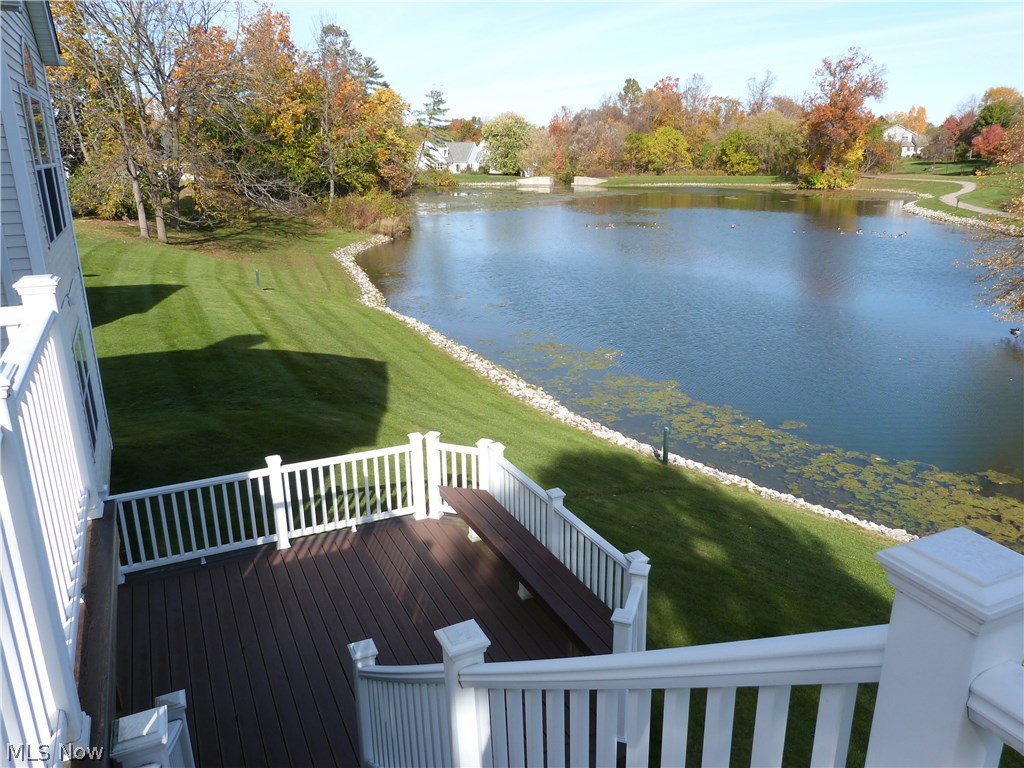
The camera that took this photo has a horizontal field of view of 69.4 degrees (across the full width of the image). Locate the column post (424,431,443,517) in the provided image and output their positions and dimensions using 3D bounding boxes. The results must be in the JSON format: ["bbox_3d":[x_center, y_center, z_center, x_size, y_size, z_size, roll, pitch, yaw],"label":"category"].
[{"bbox_3d":[-0.894,1.055,8.516,0.145,1.050,0.145,6,18,18],"label":"column post"}]

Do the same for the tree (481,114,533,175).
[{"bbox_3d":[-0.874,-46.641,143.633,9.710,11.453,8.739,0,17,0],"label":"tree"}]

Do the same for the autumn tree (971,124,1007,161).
[{"bbox_3d":[95.851,-48.351,148.443,6.829,7.067,6.488,0,17,0],"label":"autumn tree"}]

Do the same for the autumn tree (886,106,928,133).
[{"bbox_3d":[103.867,-66.250,194.209,11.035,12.439,8.828,0,17,0],"label":"autumn tree"}]

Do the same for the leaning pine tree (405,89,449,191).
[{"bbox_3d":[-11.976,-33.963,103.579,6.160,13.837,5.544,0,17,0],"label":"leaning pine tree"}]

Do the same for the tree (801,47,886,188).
[{"bbox_3d":[55.793,-44.534,124.461,14.470,22.518,12.300,0,17,0],"label":"tree"}]

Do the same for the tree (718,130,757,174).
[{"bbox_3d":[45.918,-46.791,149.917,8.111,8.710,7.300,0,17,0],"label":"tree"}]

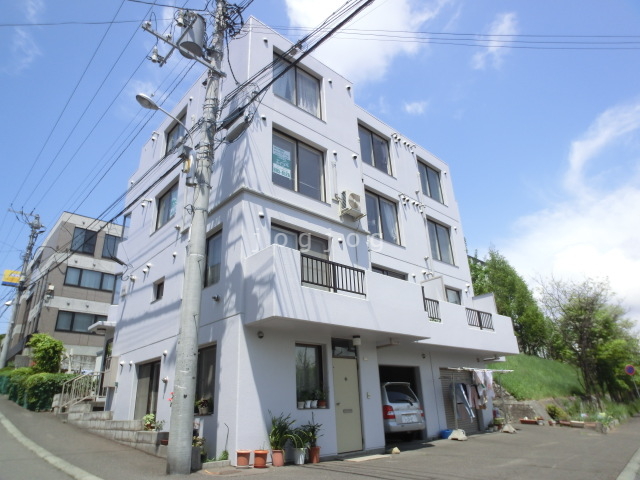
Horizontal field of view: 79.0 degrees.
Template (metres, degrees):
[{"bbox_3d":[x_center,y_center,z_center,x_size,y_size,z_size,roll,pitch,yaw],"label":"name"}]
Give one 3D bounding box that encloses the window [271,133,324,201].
[{"bbox_3d":[-0.580,-1.973,10.652,1.945,1.795,0.122,17,-29,-40],"label":"window"}]

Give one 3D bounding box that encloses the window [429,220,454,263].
[{"bbox_3d":[4.771,0.152,15.533,1.740,1.820,0.140,18,-32,-37],"label":"window"}]

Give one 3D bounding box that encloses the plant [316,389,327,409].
[{"bbox_3d":[0.036,3.328,8.150,0.200,0.380,0.200,-2,-25,-1],"label":"plant"}]

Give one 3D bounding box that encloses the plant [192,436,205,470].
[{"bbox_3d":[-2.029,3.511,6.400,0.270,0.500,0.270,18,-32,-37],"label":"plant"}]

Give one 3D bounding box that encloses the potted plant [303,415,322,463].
[{"bbox_3d":[-0.139,3.668,7.200,0.360,0.810,0.360,-2,-25,-1],"label":"potted plant"}]

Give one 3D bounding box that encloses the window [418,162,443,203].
[{"bbox_3d":[4.739,-2.439,16.809,1.740,1.840,0.140,18,-32,-37],"label":"window"}]

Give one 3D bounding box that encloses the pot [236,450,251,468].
[{"bbox_3d":[-1.265,3.646,6.450,0.225,0.255,0.225,-2,-25,-1],"label":"pot"}]

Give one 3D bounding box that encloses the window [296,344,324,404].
[{"bbox_3d":[-0.281,2.933,8.327,0.850,1.270,0.120,18,-32,-37],"label":"window"}]

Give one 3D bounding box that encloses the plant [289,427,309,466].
[{"bbox_3d":[-0.394,3.966,7.479,0.313,0.639,0.313,17,-29,-40],"label":"plant"}]

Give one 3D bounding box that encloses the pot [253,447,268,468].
[{"bbox_3d":[-1.063,3.905,6.930,0.262,0.262,0.262,-2,-22,-1],"label":"pot"}]

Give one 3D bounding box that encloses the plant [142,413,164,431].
[{"bbox_3d":[-3.544,3.902,8.329,0.313,0.347,0.394,17,-29,-40],"label":"plant"}]

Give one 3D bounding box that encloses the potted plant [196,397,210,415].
[{"bbox_3d":[-2.435,3.477,8.131,0.245,0.347,0.258,17,-29,-40],"label":"potted plant"}]

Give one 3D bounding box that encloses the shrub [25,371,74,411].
[{"bbox_3d":[-12.620,7.123,18.142,1.496,1.632,1.632,17,-29,-40],"label":"shrub"}]

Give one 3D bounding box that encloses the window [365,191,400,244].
[{"bbox_3d":[2.060,-0.718,12.967,1.825,1.640,0.120,17,-29,-40],"label":"window"}]

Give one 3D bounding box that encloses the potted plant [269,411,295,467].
[{"bbox_3d":[-0.733,3.727,7.304,0.394,0.911,0.367,17,-29,-40],"label":"potted plant"}]

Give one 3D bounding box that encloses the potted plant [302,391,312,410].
[{"bbox_3d":[-0.252,3.267,7.950,0.180,0.330,0.180,18,-32,-37],"label":"potted plant"}]

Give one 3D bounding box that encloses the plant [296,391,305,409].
[{"bbox_3d":[-0.409,3.394,8.259,0.170,0.354,0.170,-2,-22,-1],"label":"plant"}]

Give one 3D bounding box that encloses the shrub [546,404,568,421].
[{"bbox_3d":[8.942,6.530,14.592,0.750,0.650,0.700,18,-32,-37],"label":"shrub"}]

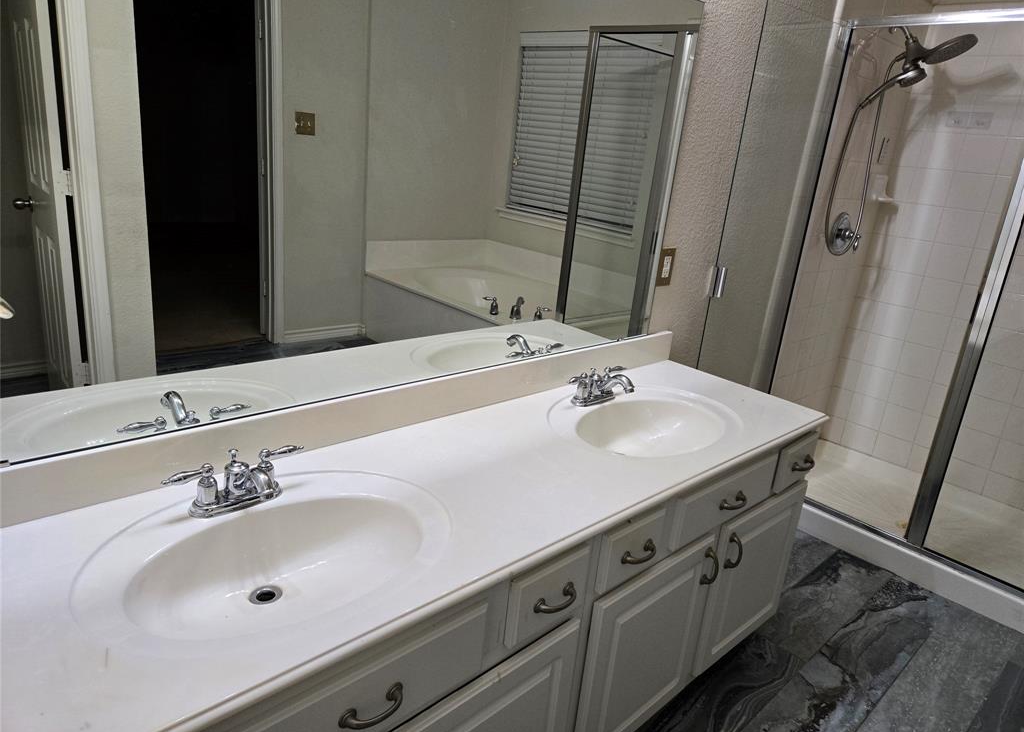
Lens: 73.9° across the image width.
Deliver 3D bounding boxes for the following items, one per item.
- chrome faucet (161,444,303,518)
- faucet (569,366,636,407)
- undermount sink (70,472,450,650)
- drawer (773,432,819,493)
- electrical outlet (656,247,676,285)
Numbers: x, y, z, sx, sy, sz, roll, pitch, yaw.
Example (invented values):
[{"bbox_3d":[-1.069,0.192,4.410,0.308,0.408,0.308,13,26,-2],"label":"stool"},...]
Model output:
[{"bbox_3d":[-0.442,0.201,1.147,0.247,0.092,0.154,-12,25,-43],"label":"chrome faucet"},{"bbox_3d":[0.263,0.058,1.814,0.245,0.092,0.154,-12,25,-43],"label":"faucet"},{"bbox_3d":[-0.362,0.347,1.086,0.568,0.138,0.455,-12,25,-43],"label":"undermount sink"},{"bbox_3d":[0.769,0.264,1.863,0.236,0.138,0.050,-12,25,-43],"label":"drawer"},{"bbox_3d":[0.485,-0.307,2.126,0.074,0.117,0.010,-12,25,-43],"label":"electrical outlet"}]

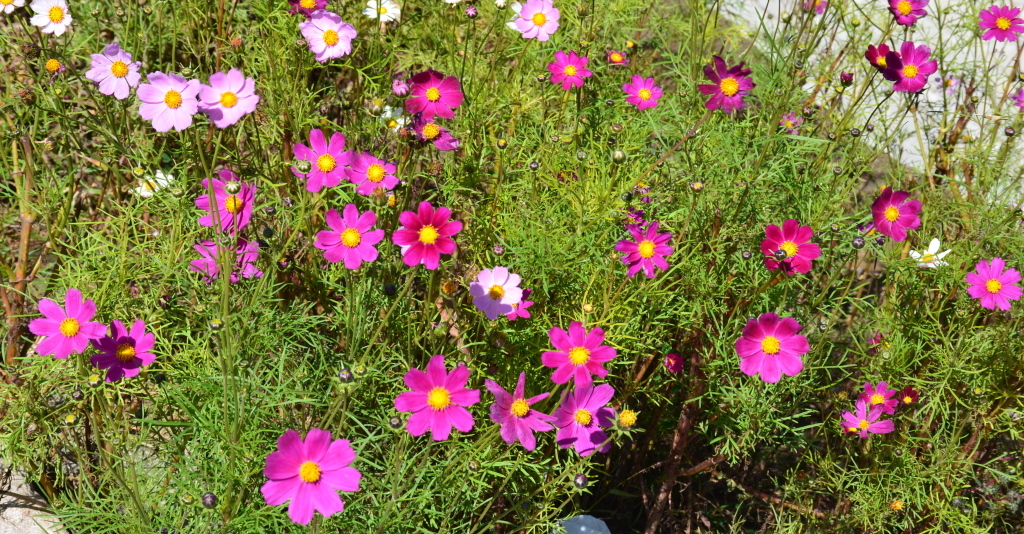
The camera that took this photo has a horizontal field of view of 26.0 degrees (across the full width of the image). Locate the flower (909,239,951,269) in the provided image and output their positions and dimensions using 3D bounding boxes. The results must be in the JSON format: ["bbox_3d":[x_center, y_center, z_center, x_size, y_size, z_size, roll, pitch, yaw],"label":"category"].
[{"bbox_3d":[0.490,-0.015,2.600,0.051,0.021,0.051,-36,38,-22],"label":"flower"}]

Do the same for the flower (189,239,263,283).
[{"bbox_3d":[-0.285,-0.006,2.200,0.073,0.024,0.070,-12,43,-24],"label":"flower"}]

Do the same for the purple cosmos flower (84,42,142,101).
[{"bbox_3d":[-0.491,-0.240,2.720,0.068,0.069,0.023,1,-7,1],"label":"purple cosmos flower"}]

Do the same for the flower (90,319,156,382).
[{"bbox_3d":[-0.381,0.082,2.170,0.065,0.065,0.022,-5,-18,-12],"label":"flower"}]

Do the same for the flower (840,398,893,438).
[{"bbox_3d":[0.361,0.154,2.250,0.055,0.022,0.052,10,45,22],"label":"flower"}]

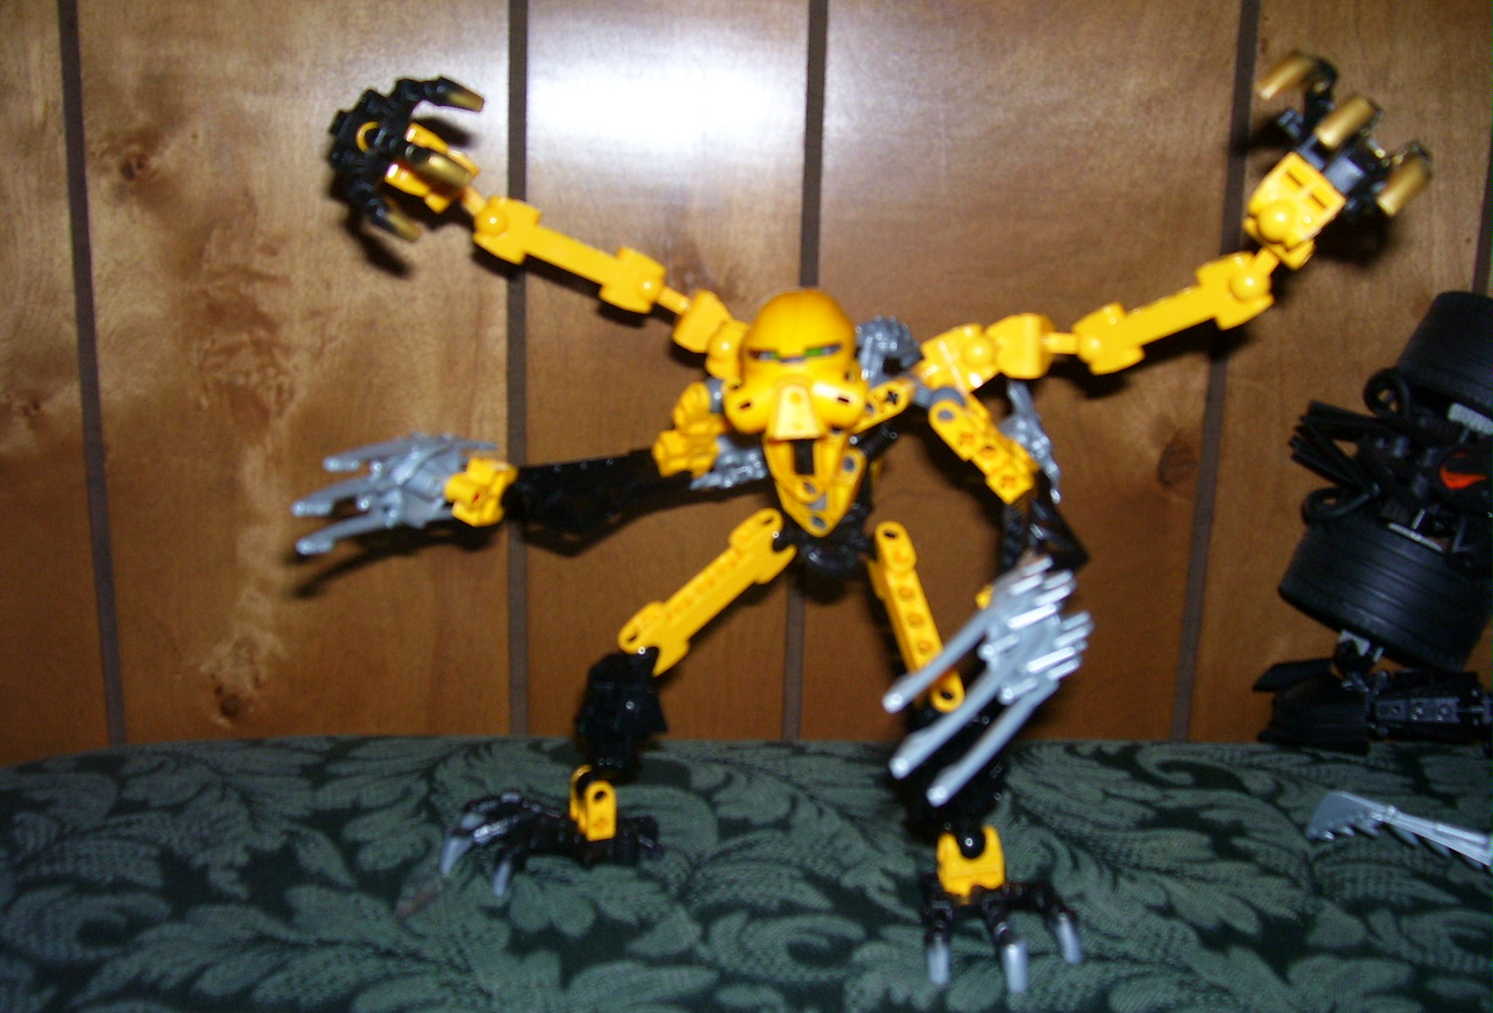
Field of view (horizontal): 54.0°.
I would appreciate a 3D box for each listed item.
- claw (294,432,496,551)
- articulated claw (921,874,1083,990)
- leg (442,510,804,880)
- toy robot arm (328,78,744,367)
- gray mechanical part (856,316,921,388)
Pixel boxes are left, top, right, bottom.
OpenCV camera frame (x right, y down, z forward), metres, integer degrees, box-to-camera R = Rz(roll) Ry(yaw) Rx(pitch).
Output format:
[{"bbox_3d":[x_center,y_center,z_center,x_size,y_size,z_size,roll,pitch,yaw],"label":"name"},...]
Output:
[{"bbox_3d":[-0.093,-0.004,0.387,0.055,0.027,0.021,-15,6,-21],"label":"claw"},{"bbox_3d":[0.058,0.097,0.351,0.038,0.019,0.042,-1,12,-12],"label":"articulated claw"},{"bbox_3d":[-0.033,0.048,0.388,0.092,0.093,0.037,0,12,-10],"label":"leg"},{"bbox_3d":[-0.054,-0.077,0.400,0.133,0.042,0.054,26,0,-2],"label":"toy robot arm"},{"bbox_3d":[0.039,-0.042,0.403,0.020,0.021,0.020,1,12,-5],"label":"gray mechanical part"}]

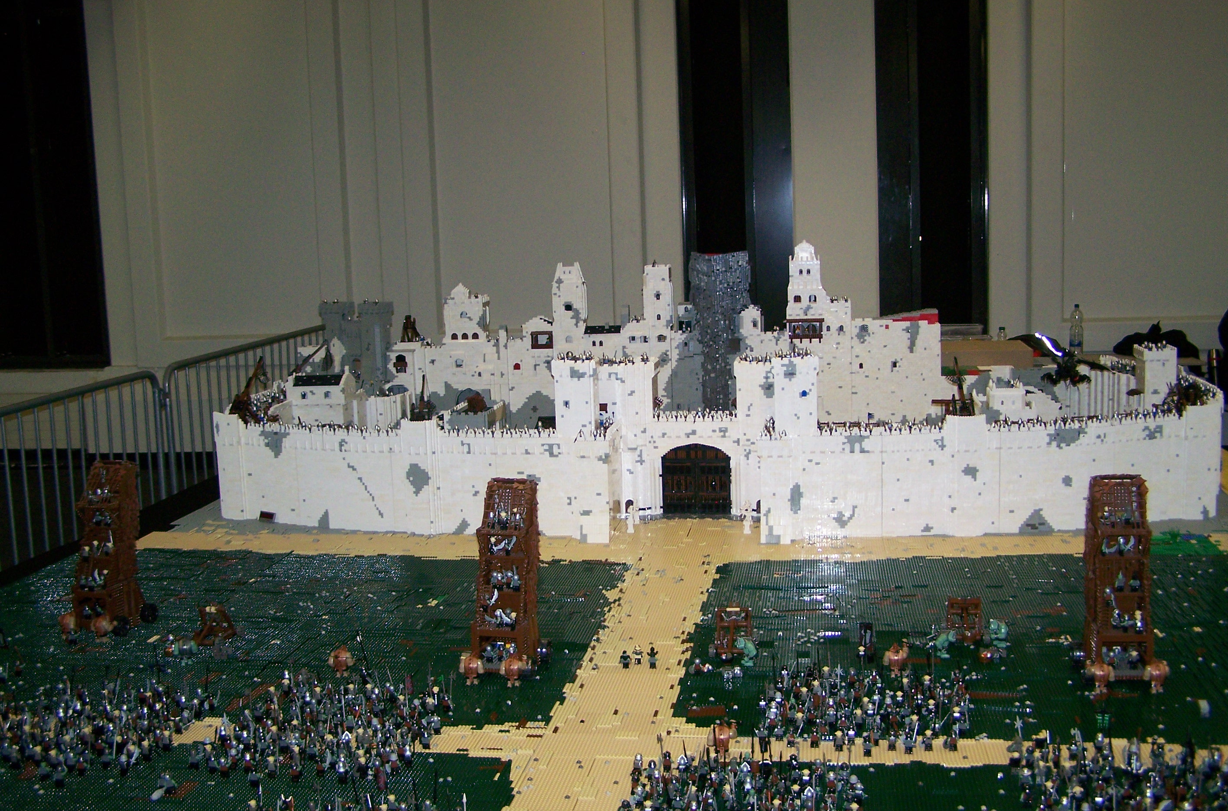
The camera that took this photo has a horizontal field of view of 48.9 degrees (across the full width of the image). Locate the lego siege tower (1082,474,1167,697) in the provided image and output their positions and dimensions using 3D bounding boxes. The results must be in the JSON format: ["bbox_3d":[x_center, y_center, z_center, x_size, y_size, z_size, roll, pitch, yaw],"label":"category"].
[{"bbox_3d":[1.127,0.390,3.026,0.172,0.455,0.185,-1,8,4],"label":"lego siege tower"}]

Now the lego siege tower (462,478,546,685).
[{"bbox_3d":[-0.260,0.407,3.204,0.172,0.455,0.185,0,8,9],"label":"lego siege tower"}]

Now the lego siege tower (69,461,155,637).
[{"bbox_3d":[-1.370,0.381,3.629,0.172,0.455,0.185,1,9,20],"label":"lego siege tower"}]

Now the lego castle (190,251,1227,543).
[{"bbox_3d":[0.365,-0.141,5.291,3.720,0.920,1.950,0,8,9],"label":"lego castle"}]

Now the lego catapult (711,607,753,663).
[{"bbox_3d":[0.291,0.551,3.292,0.105,0.115,0.135,0,8,9],"label":"lego catapult"}]

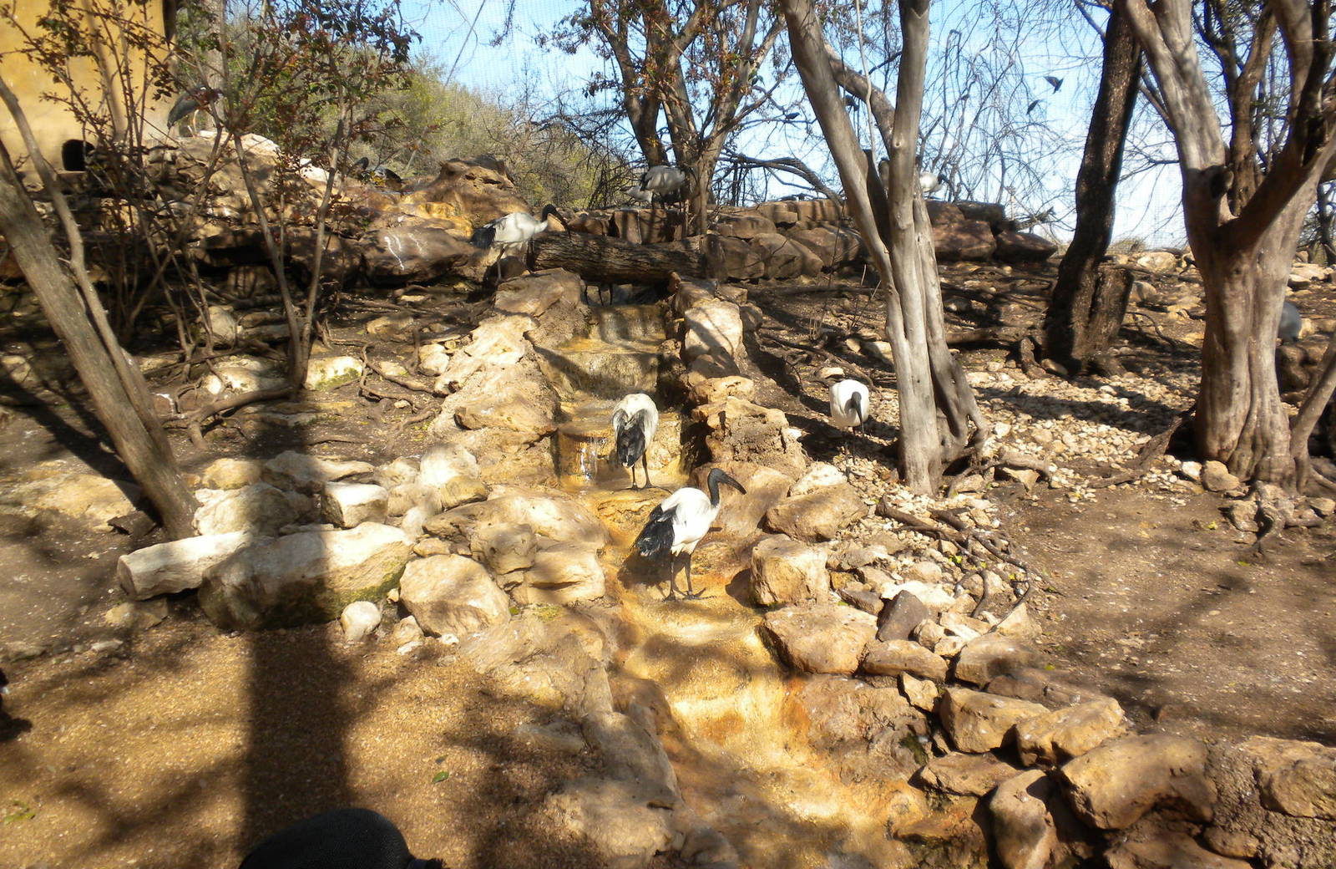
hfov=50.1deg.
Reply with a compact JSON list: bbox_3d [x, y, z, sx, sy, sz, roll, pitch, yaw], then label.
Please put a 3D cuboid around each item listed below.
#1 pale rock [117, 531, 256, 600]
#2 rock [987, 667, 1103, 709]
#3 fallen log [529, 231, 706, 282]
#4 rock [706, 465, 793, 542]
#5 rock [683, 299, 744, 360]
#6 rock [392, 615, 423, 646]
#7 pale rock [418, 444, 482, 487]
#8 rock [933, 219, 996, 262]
[{"bbox_3d":[-1.951,0.528,5.800,0.530,0.180,0.180,-4,9,-28],"label":"pale rock"},{"bbox_3d":[1.371,0.920,5.200,0.403,0.097,0.240,2,6,20],"label":"rock"},{"bbox_3d":[-0.281,-1.020,8.150,1.000,0.270,0.270,0,8,0],"label":"fallen log"},{"bbox_3d":[0.340,0.285,5.950,0.343,0.311,0.292,-2,7,-15],"label":"rock"},{"bbox_3d":[0.277,-0.639,8.700,0.350,0.350,0.360,0,6,2],"label":"rock"},{"bbox_3d":[-0.939,0.706,5.150,0.111,0.105,0.094,-1,7,-10],"label":"rock"},{"bbox_3d":[-1.020,0.145,6.700,0.280,0.175,0.230,0,8,0],"label":"pale rock"},{"bbox_3d":[2.292,-1.523,11.200,0.560,0.330,0.420,1,6,11],"label":"rock"}]

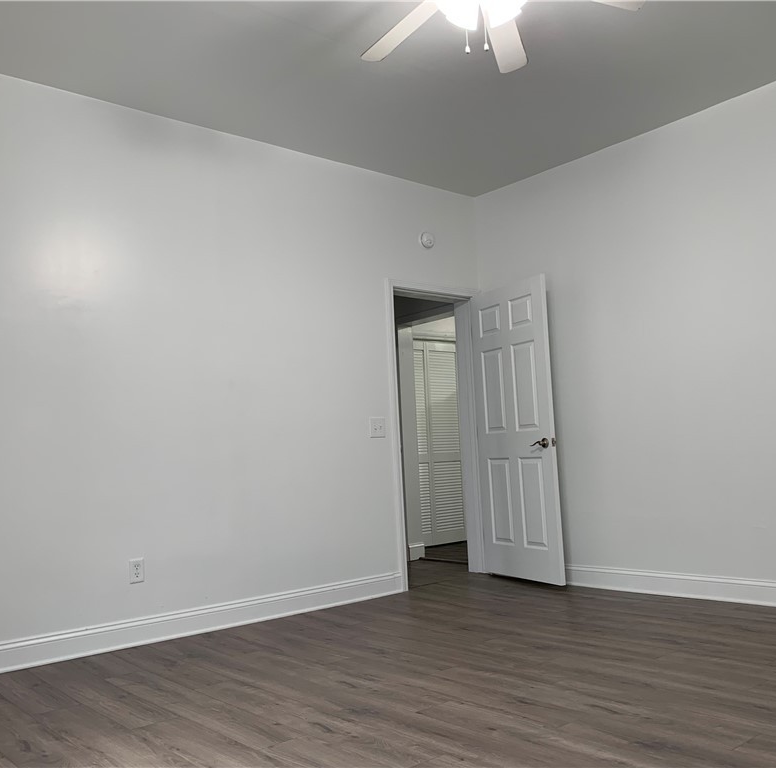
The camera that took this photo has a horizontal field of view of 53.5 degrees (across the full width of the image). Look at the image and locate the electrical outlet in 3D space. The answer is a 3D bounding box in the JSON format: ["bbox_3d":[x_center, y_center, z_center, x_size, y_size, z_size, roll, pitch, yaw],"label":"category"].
[{"bbox_3d":[-1.282,0.953,3.927,0.075,0.120,0.010,2,-7,-40],"label":"electrical outlet"}]

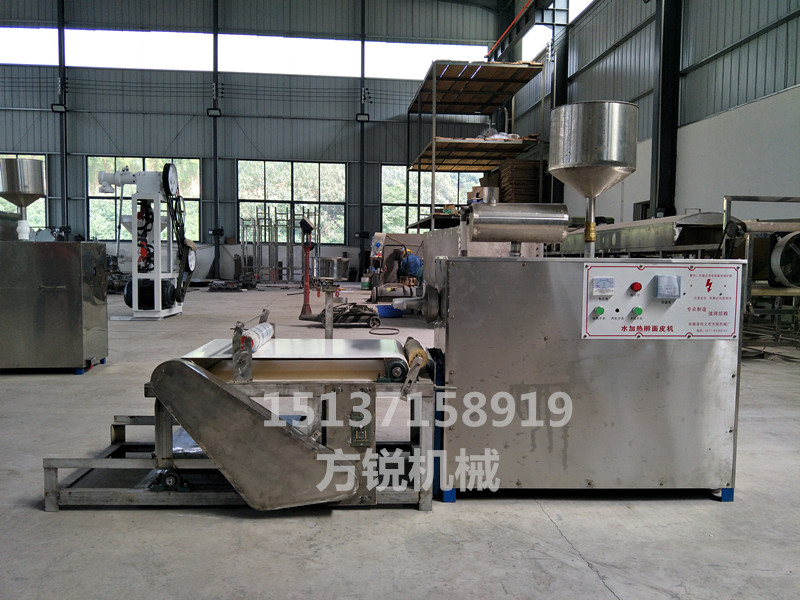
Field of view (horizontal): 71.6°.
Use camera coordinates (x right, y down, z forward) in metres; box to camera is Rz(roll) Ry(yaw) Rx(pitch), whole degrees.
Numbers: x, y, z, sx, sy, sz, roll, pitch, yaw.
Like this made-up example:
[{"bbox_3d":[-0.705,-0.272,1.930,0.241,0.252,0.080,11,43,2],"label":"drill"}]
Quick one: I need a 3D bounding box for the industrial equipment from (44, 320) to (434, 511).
[{"bbox_3d":[-0.483,0.340,1.867,1.153,0.560,0.540,1,4,-2],"label":"industrial equipment"}]

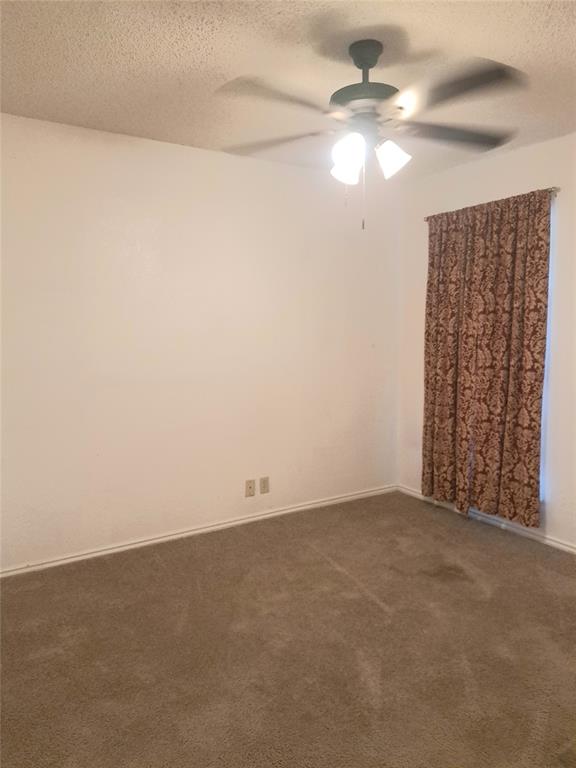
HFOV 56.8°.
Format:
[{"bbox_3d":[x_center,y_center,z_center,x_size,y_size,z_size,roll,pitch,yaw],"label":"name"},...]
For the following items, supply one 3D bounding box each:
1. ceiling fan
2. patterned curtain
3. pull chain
[{"bbox_3d":[0.308,-1.075,2.111,1.290,0.490,1.290,1,6,8],"label":"ceiling fan"},{"bbox_3d":[1.273,-0.135,3.557,0.090,2.055,0.965,-4,7,-31],"label":"patterned curtain"},{"bbox_3d":[0.303,-0.752,2.126,0.011,0.271,0.011,1,6,8],"label":"pull chain"}]

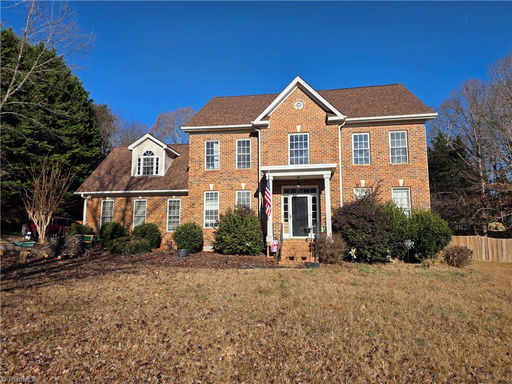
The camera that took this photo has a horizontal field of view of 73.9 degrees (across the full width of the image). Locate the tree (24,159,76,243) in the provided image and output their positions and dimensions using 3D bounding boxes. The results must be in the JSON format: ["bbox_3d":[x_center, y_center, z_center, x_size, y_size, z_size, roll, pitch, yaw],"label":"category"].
[{"bbox_3d":[-10.556,0.414,17.387,2.600,4.341,2.500,-1,-7,10],"label":"tree"}]

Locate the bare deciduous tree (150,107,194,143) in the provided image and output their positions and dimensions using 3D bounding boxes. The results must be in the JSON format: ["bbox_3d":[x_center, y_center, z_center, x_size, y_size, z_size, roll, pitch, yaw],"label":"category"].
[{"bbox_3d":[-9.526,-2.586,42.776,8.310,16.951,7.894,-1,-7,10],"label":"bare deciduous tree"}]

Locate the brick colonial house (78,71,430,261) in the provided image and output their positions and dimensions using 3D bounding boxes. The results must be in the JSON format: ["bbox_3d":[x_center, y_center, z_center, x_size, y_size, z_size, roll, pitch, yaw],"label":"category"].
[{"bbox_3d":[-0.356,-1.588,21.176,19.100,10.400,12.000,-1,-7,10],"label":"brick colonial house"}]

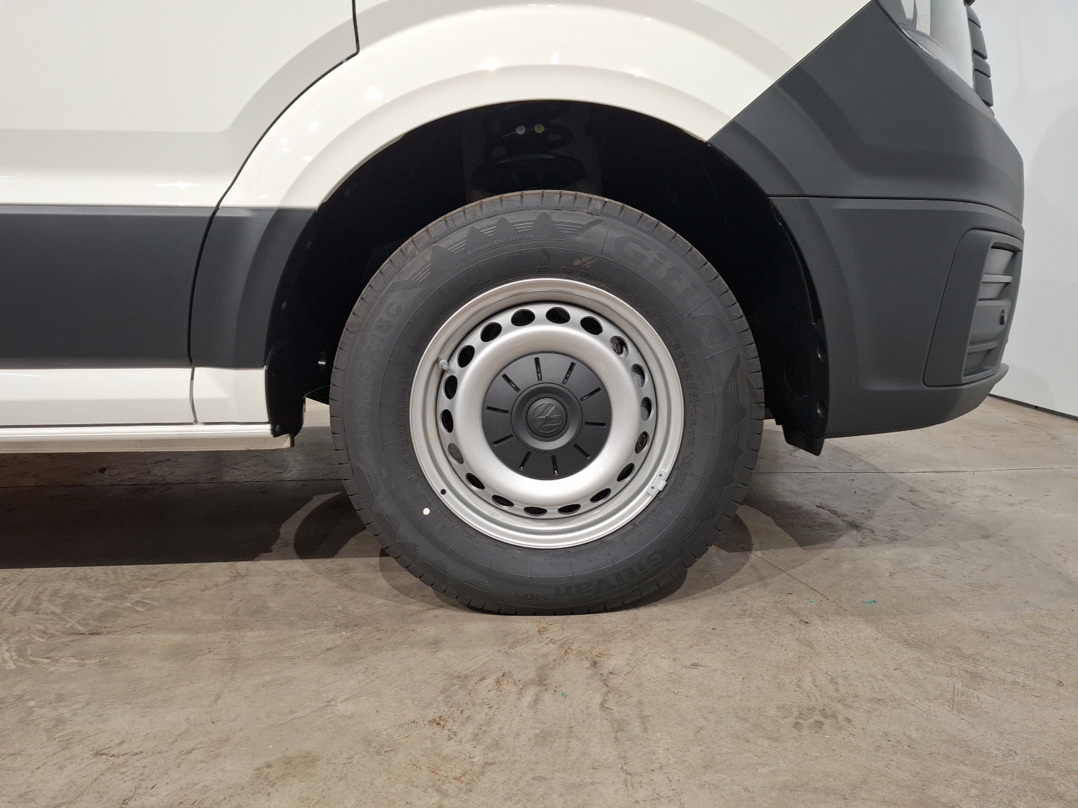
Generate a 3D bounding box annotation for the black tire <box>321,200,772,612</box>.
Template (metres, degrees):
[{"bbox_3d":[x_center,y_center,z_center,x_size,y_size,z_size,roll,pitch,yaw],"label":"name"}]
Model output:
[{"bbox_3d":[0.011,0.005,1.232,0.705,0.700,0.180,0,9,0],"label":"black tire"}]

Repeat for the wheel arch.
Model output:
[{"bbox_3d":[-0.042,-0.207,1.211,0.982,0.516,0.260,0,9,-1],"label":"wheel arch"}]

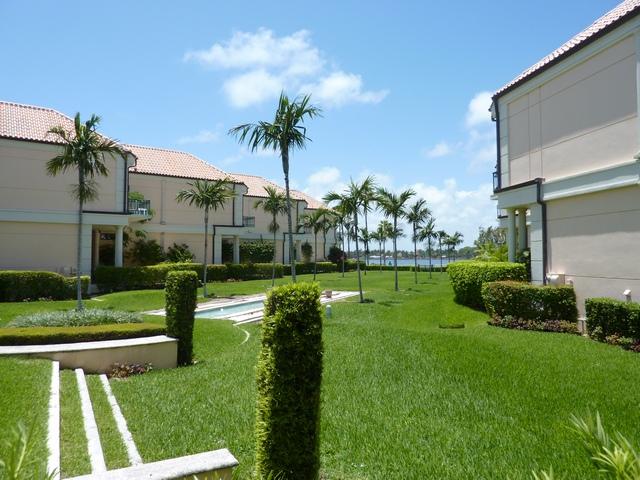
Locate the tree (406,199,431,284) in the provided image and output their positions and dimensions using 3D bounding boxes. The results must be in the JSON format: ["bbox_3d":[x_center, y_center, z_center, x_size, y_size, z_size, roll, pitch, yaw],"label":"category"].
[{"bbox_3d":[6.391,0.058,29.774,1.628,5.483,1.628,0,-2,0],"label":"tree"}]

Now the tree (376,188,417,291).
[{"bbox_3d":[3.774,-0.074,22.800,1.850,5.000,1.850,0,-2,0],"label":"tree"}]

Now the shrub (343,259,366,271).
[{"bbox_3d":[3.434,2.468,46.000,2.400,1.250,1.700,0,-2,0],"label":"shrub"}]

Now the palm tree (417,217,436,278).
[{"bbox_3d":[8.291,0.665,35.761,1.578,4.666,1.578,0,-2,0],"label":"palm tree"}]

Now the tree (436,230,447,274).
[{"bbox_3d":[11.055,1.167,41.751,1.096,4.056,1.096,0,-2,0],"label":"tree"}]

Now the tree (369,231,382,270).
[{"bbox_3d":[6.559,1.166,50.262,2.376,4.621,2.376,0,-2,0],"label":"tree"}]

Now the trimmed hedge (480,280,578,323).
[{"bbox_3d":[5.400,1.650,12.200,2.300,1.080,0.800,-1,-3,34],"label":"trimmed hedge"}]

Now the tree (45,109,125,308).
[{"bbox_3d":[-7.255,-0.842,14.289,2.411,6.261,2.411,0,-2,0],"label":"tree"}]

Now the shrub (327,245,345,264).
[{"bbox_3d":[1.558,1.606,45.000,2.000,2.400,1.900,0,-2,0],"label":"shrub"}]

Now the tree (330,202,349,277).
[{"bbox_3d":[1.784,-0.018,38.288,1.771,6.197,1.771,0,-2,0],"label":"tree"}]

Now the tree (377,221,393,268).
[{"bbox_3d":[7.675,0.595,55.000,1.950,5.800,1.950,0,-2,0],"label":"tree"}]

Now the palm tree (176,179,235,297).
[{"bbox_3d":[-5.015,-0.112,20.271,2.517,5.196,2.517,0,-2,0],"label":"palm tree"}]

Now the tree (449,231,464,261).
[{"bbox_3d":[15.835,1.242,53.761,1.807,4.700,1.807,0,-2,0],"label":"tree"}]

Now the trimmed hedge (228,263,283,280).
[{"bbox_3d":[-4.200,2.106,31.100,1.100,1.150,5.800,-1,-2,24],"label":"trimmed hedge"}]

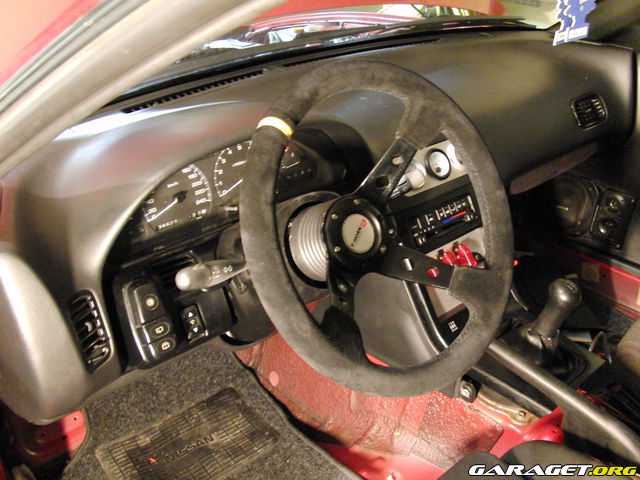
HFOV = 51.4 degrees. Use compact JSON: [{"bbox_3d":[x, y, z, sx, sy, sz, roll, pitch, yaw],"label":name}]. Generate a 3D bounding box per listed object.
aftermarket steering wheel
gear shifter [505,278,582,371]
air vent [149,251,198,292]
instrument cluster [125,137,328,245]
[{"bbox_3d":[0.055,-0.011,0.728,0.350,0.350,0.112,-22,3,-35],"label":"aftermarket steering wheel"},{"bbox_3d":[0.359,0.128,1.020,0.085,0.150,0.105,-22,43,-35],"label":"gear shifter"},{"bbox_3d":[-0.170,0.037,0.790,0.062,0.047,0.025,-22,21,-35],"label":"air vent"},{"bbox_3d":[-0.119,-0.081,0.914,0.335,0.113,0.065,-21,8,-35],"label":"instrument cluster"}]

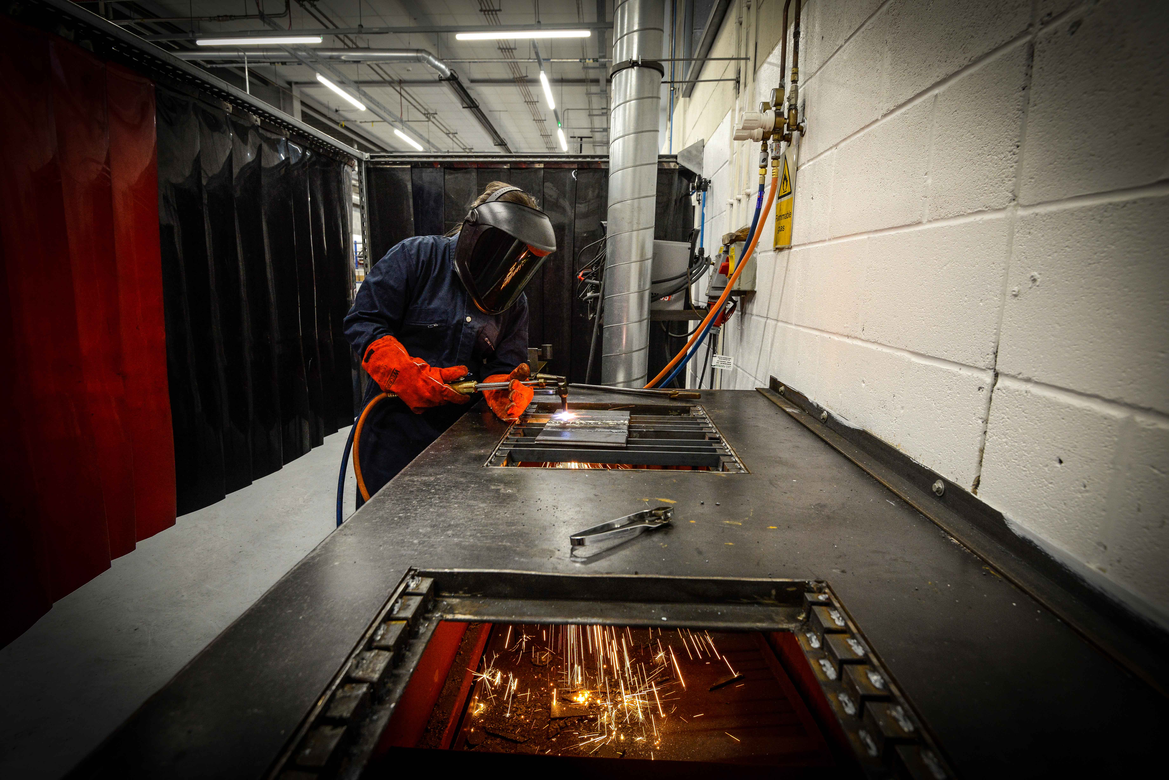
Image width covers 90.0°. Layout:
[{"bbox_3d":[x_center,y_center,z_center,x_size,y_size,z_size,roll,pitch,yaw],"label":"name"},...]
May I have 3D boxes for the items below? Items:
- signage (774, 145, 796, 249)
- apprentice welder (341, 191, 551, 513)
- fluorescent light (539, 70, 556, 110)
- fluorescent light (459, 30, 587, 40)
[{"bbox_3d":[0.636,-0.604,1.864,0.008,0.295,0.195,1,10,3],"label":"signage"},{"bbox_3d":[-0.346,0.193,1.619,0.500,1.470,0.520,10,14,42],"label":"apprentice welder"},{"bbox_3d":[-0.482,-3.950,7.755,0.070,0.070,1.500,1,10,3],"label":"fluorescent light"},{"bbox_3d":[-0.675,-3.858,6.359,1.480,0.070,0.070,1,10,3],"label":"fluorescent light"}]

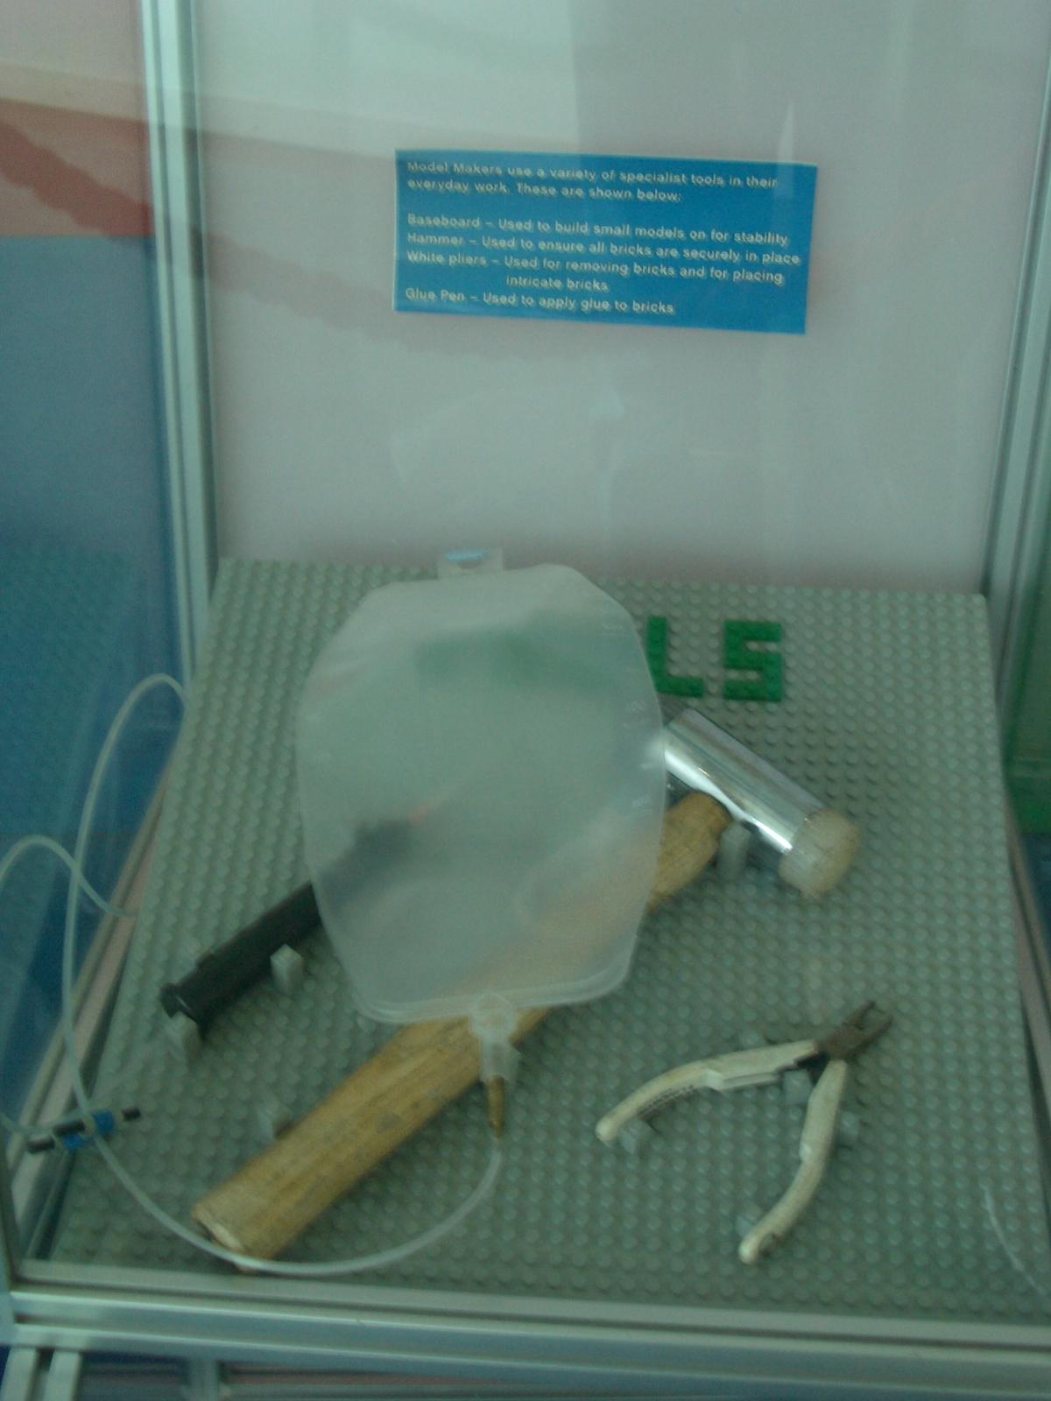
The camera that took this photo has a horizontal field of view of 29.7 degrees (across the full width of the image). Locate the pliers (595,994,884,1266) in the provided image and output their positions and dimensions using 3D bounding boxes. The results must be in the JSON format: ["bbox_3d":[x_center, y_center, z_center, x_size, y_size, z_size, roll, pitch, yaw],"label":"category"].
[{"bbox_3d":[0.088,0.140,0.690,0.114,0.014,0.074,-33,50,-30],"label":"pliers"}]

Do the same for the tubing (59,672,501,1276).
[{"bbox_3d":[-0.085,0.086,0.717,0.172,0.040,0.254,3,48,3],"label":"tubing"}]

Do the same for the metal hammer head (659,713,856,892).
[{"bbox_3d":[0.086,0.034,0.769,0.094,0.033,0.033,37,56,25],"label":"metal hammer head"}]

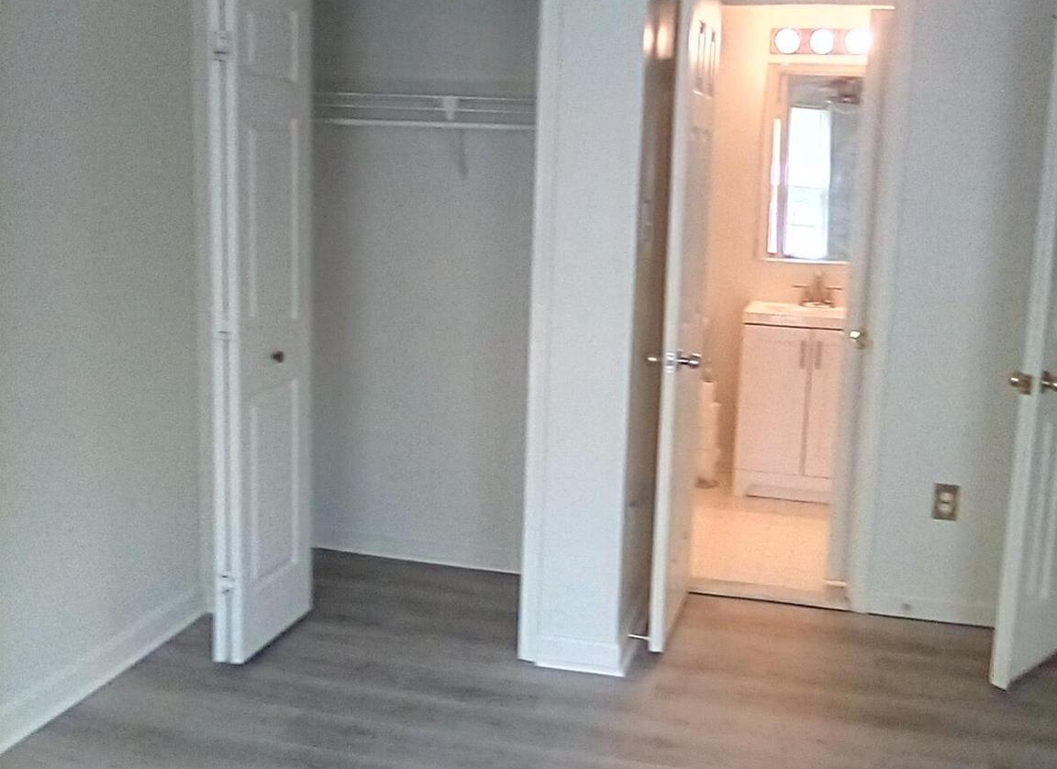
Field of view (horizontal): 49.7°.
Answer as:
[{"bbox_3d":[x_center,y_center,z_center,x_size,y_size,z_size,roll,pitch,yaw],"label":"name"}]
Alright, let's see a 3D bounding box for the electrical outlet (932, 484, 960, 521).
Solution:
[{"bbox_3d":[1.419,0.400,3.873,0.077,0.120,0.012,4,9,11],"label":"electrical outlet"}]

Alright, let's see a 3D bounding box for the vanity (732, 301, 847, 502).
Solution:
[{"bbox_3d":[1.329,0.106,5.487,0.620,0.816,0.450,4,9,11],"label":"vanity"}]

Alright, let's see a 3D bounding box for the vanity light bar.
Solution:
[{"bbox_3d":[1.388,-1.623,5.393,0.475,0.122,0.130,4,9,11],"label":"vanity light bar"}]

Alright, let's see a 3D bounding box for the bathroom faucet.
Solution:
[{"bbox_3d":[1.393,-0.459,5.496,0.215,0.155,0.130,4,9,11],"label":"bathroom faucet"}]

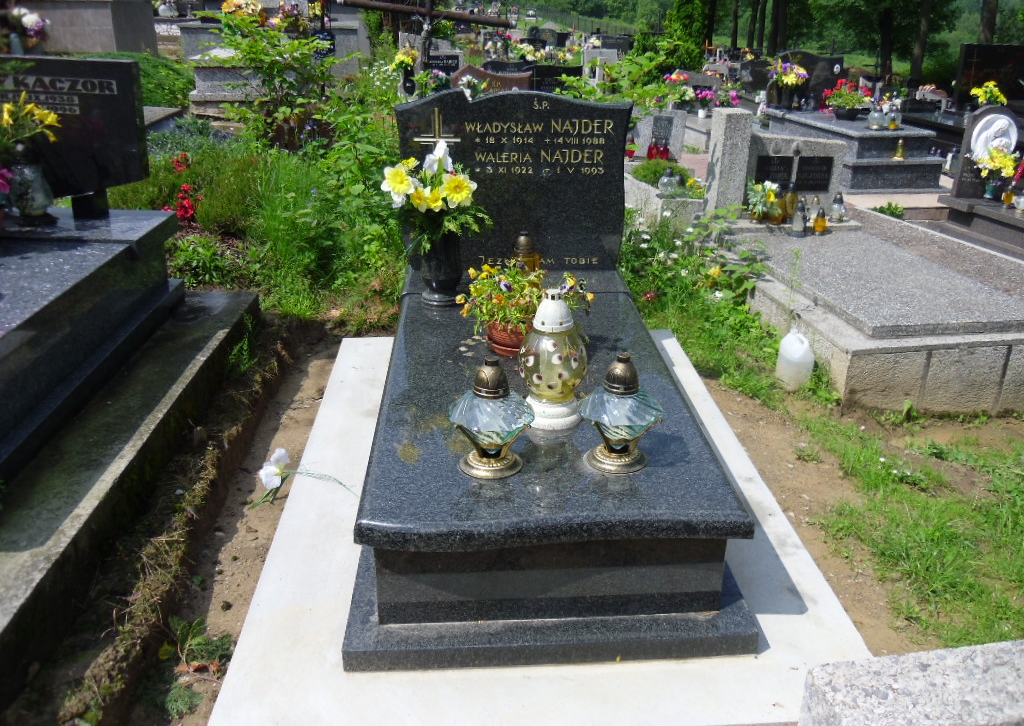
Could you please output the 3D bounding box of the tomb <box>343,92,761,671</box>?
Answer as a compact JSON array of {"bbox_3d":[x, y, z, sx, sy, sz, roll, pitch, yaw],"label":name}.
[{"bbox_3d":[0.047,-0.193,2.900,0.980,1.137,2.087,-1,22,-3],"label":"tomb"}]

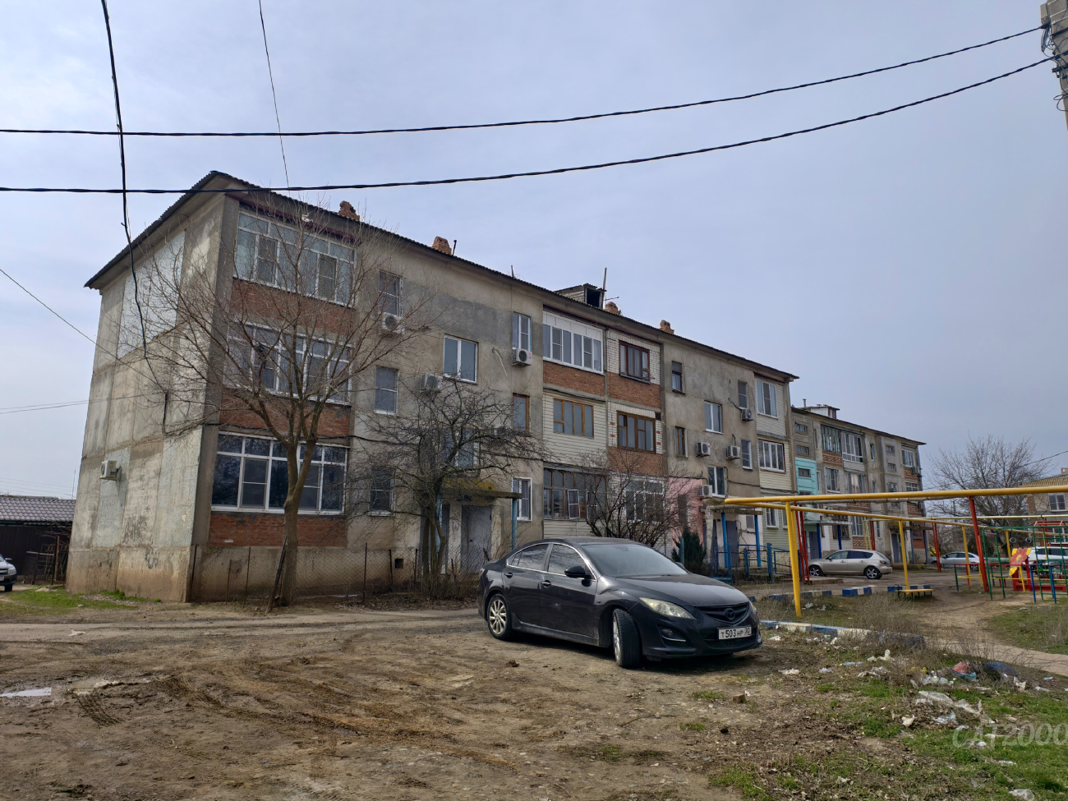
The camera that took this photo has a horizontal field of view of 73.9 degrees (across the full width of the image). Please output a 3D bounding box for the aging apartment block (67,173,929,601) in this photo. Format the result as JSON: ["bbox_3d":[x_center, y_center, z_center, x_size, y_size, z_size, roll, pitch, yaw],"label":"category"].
[{"bbox_3d":[8.892,4.264,43.121,12.650,11.550,61.750,-11,-16,43],"label":"aging apartment block"}]

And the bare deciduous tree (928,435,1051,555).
[{"bbox_3d":[41.199,8.767,64.000,9.800,11.300,9.600,-7,-13,32],"label":"bare deciduous tree"}]

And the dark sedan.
[{"bbox_3d":[0.944,2.677,9.886,1.810,1.440,4.750,7,-12,-33],"label":"dark sedan"}]

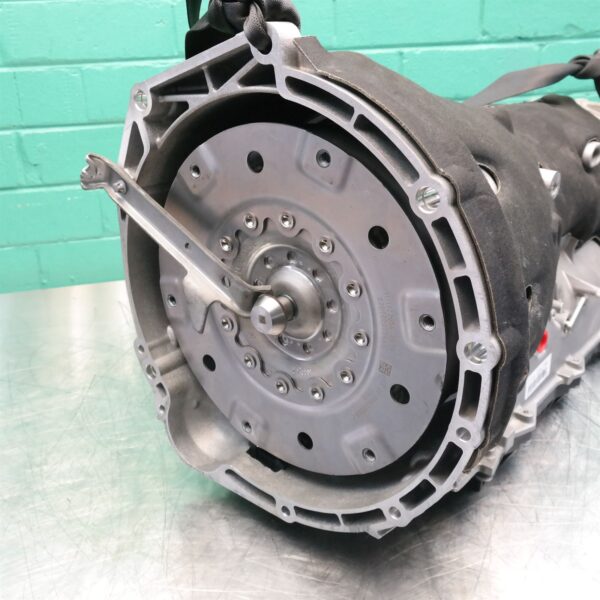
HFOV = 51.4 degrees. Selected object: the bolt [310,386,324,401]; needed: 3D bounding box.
[{"bbox_3d":[0.014,0.073,0.488,0.012,0.012,0.007,10,24,38],"label":"bolt"}]

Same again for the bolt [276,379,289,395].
[{"bbox_3d":[-0.014,0.071,0.512,0.012,0.012,0.007,10,24,38],"label":"bolt"}]

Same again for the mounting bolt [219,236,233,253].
[{"bbox_3d":[-0.059,-0.045,0.501,0.012,0.012,0.007,10,24,38],"label":"mounting bolt"}]

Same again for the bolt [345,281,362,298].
[{"bbox_3d":[0.037,-0.007,0.434,0.012,0.012,0.007,10,24,38],"label":"bolt"}]

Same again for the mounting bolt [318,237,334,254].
[{"bbox_3d":[0.019,-0.038,0.437,0.012,0.012,0.007,10,24,38],"label":"mounting bolt"}]

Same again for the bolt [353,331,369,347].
[{"bbox_3d":[0.043,0.028,0.443,0.012,0.012,0.007,10,24,38],"label":"bolt"}]

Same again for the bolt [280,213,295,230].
[{"bbox_3d":[-0.009,-0.057,0.453,0.012,0.012,0.007,10,24,38],"label":"bolt"}]

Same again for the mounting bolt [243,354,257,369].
[{"bbox_3d":[-0.042,0.052,0.527,0.012,0.012,0.007,10,24,38],"label":"mounting bolt"}]

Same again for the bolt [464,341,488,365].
[{"bbox_3d":[0.102,0.031,0.361,0.015,0.015,0.010,10,24,38],"label":"bolt"}]

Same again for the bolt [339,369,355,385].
[{"bbox_3d":[0.035,0.057,0.463,0.012,0.012,0.007,10,24,38],"label":"bolt"}]

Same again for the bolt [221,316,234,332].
[{"bbox_3d":[-0.062,0.021,0.531,0.012,0.012,0.007,10,24,38],"label":"bolt"}]

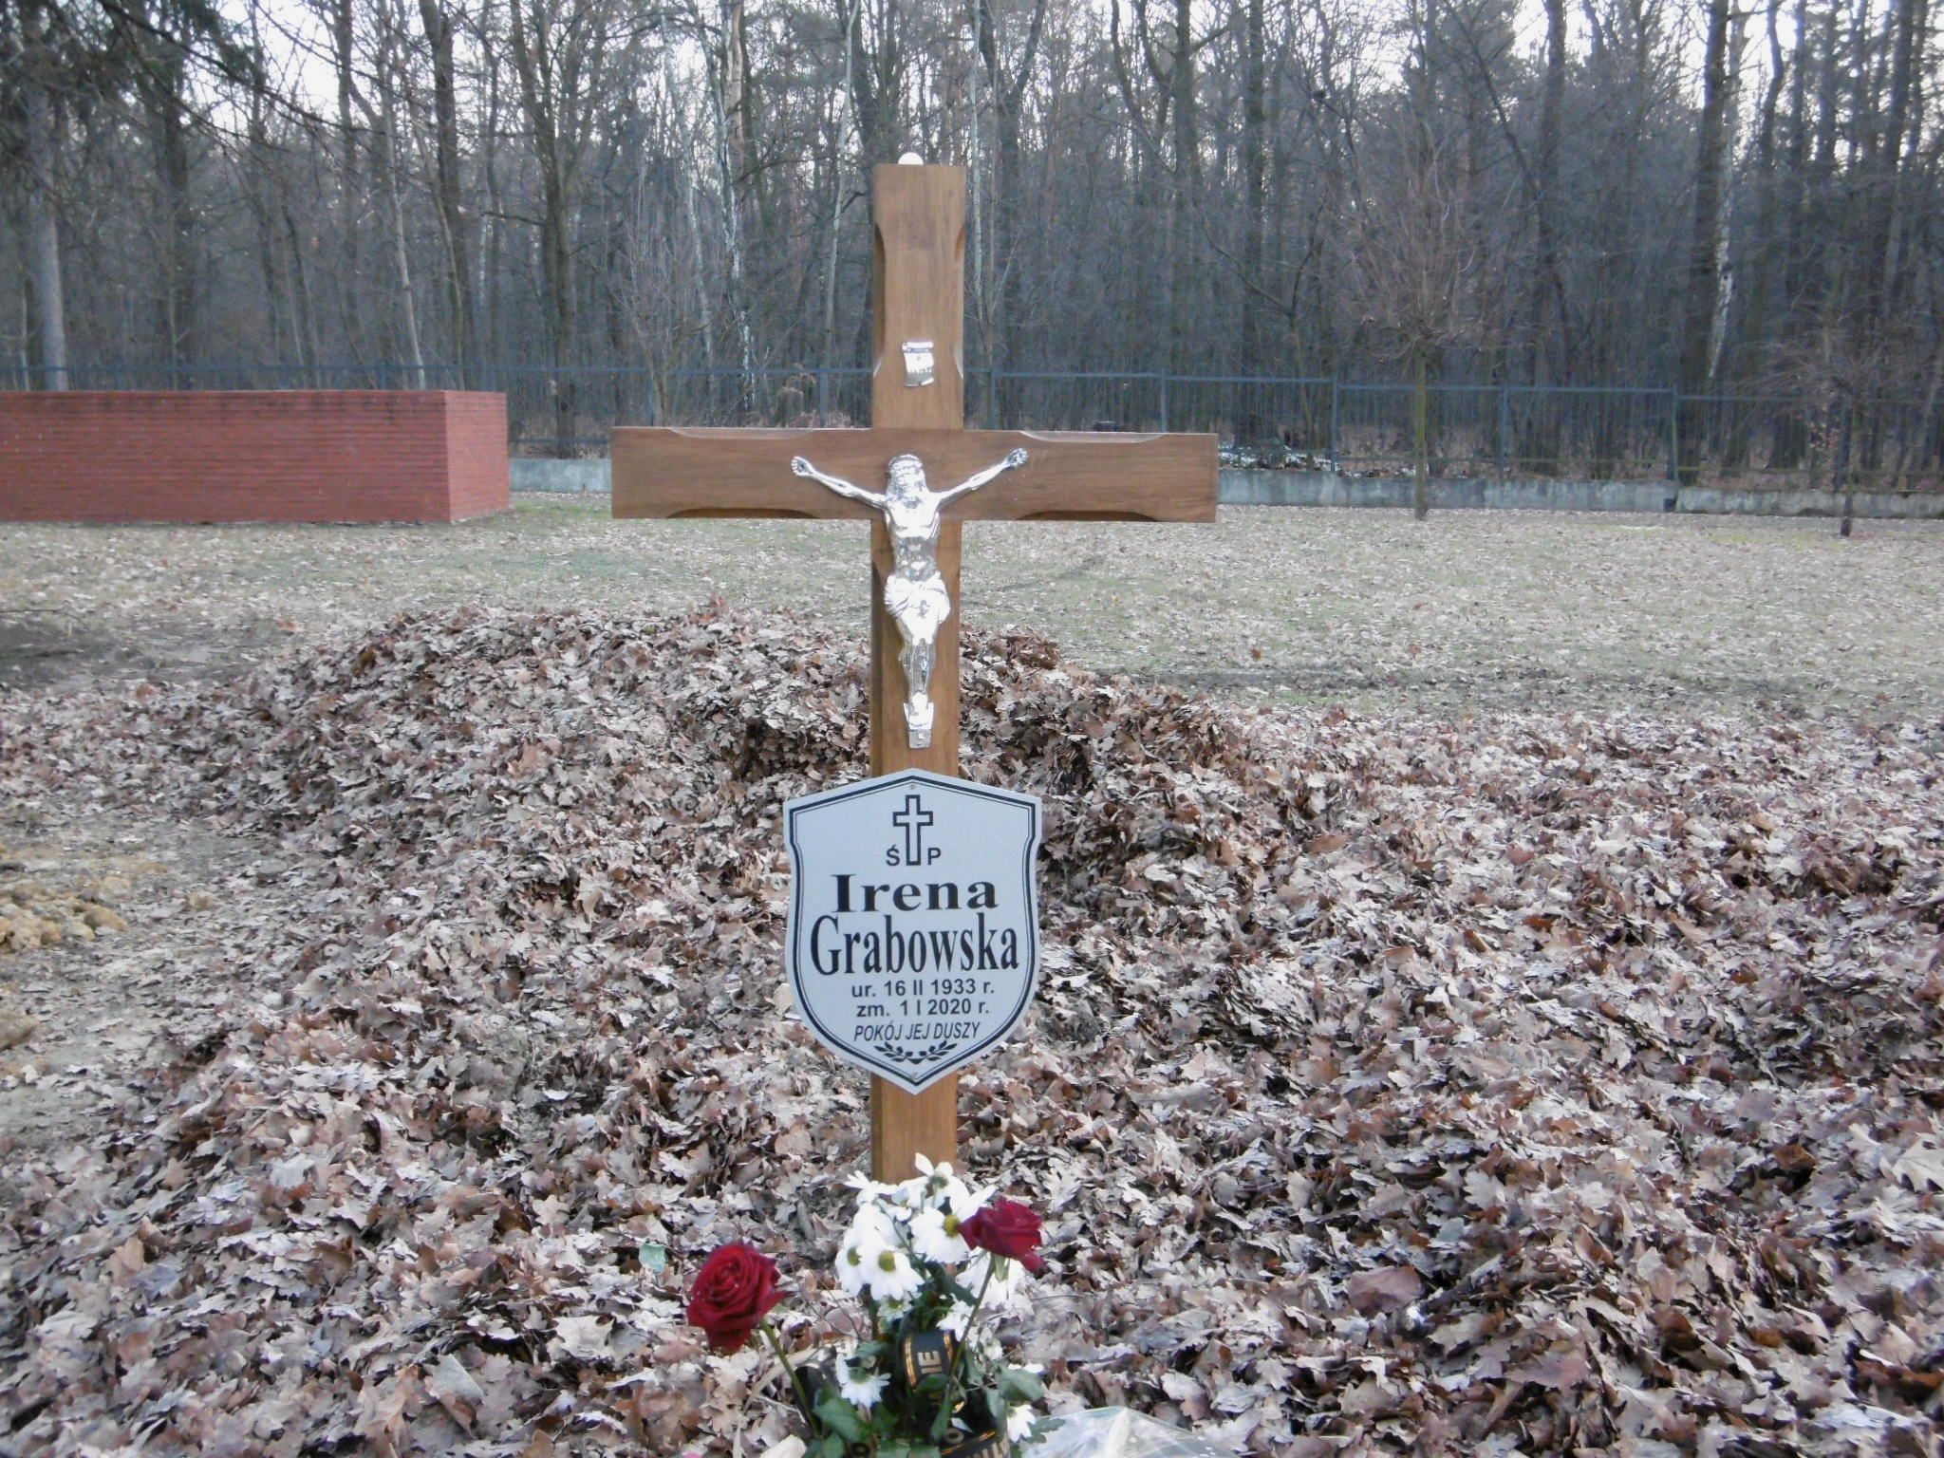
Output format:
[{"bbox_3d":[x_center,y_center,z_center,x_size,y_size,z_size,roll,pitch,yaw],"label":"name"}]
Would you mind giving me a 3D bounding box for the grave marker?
[{"bbox_3d":[-0.067,0.045,2.510,0.690,1.390,0.080,0,10,-2],"label":"grave marker"}]

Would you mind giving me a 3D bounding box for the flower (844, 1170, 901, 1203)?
[{"bbox_3d":[-0.113,0.523,2.420,0.062,0.042,0.055,4,10,21],"label":"flower"}]

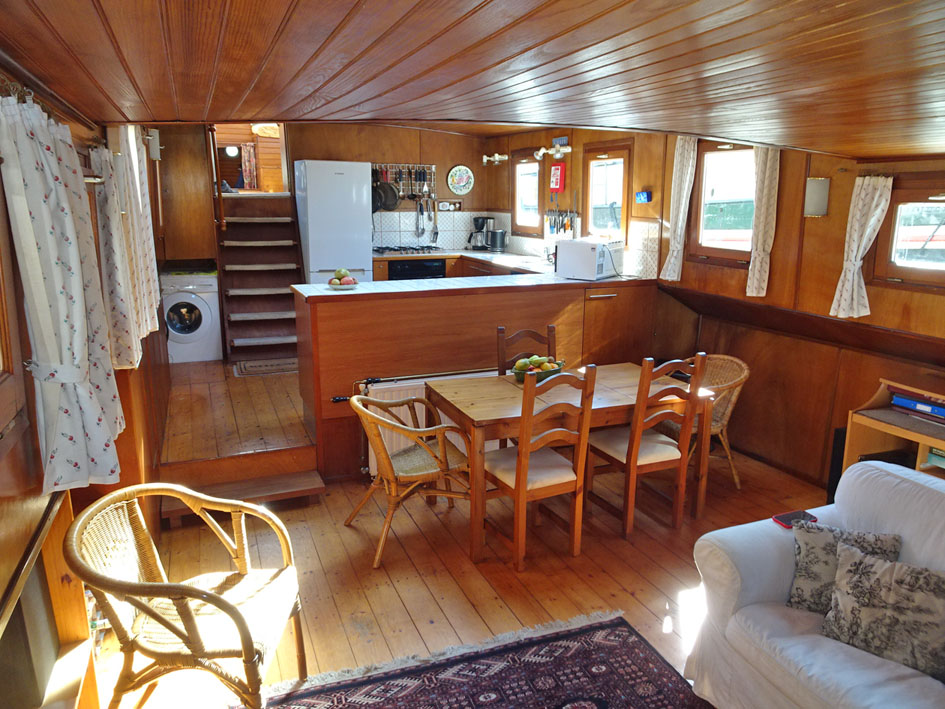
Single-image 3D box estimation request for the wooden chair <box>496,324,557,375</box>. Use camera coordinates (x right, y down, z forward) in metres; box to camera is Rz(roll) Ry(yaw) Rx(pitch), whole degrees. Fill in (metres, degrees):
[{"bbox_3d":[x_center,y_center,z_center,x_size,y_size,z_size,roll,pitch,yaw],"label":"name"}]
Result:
[{"bbox_3d":[0.398,0.361,4.052,0.420,1.010,0.480,-3,13,-13],"label":"wooden chair"}]

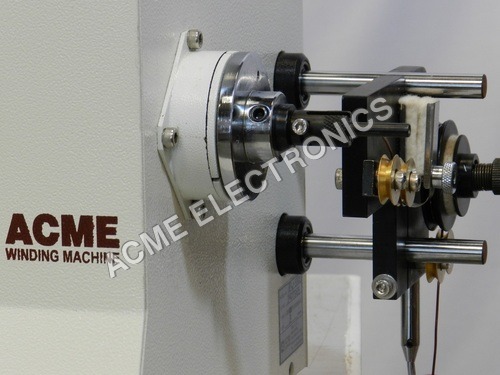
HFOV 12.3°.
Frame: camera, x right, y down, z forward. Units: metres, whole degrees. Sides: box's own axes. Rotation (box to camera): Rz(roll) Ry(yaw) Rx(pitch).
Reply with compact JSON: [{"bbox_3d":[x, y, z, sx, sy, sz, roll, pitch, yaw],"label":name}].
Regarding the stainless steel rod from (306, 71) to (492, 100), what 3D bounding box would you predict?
[{"bbox_3d":[0.069,-0.050,1.131,0.093,0.012,0.012,2,10,16],"label":"stainless steel rod"}]

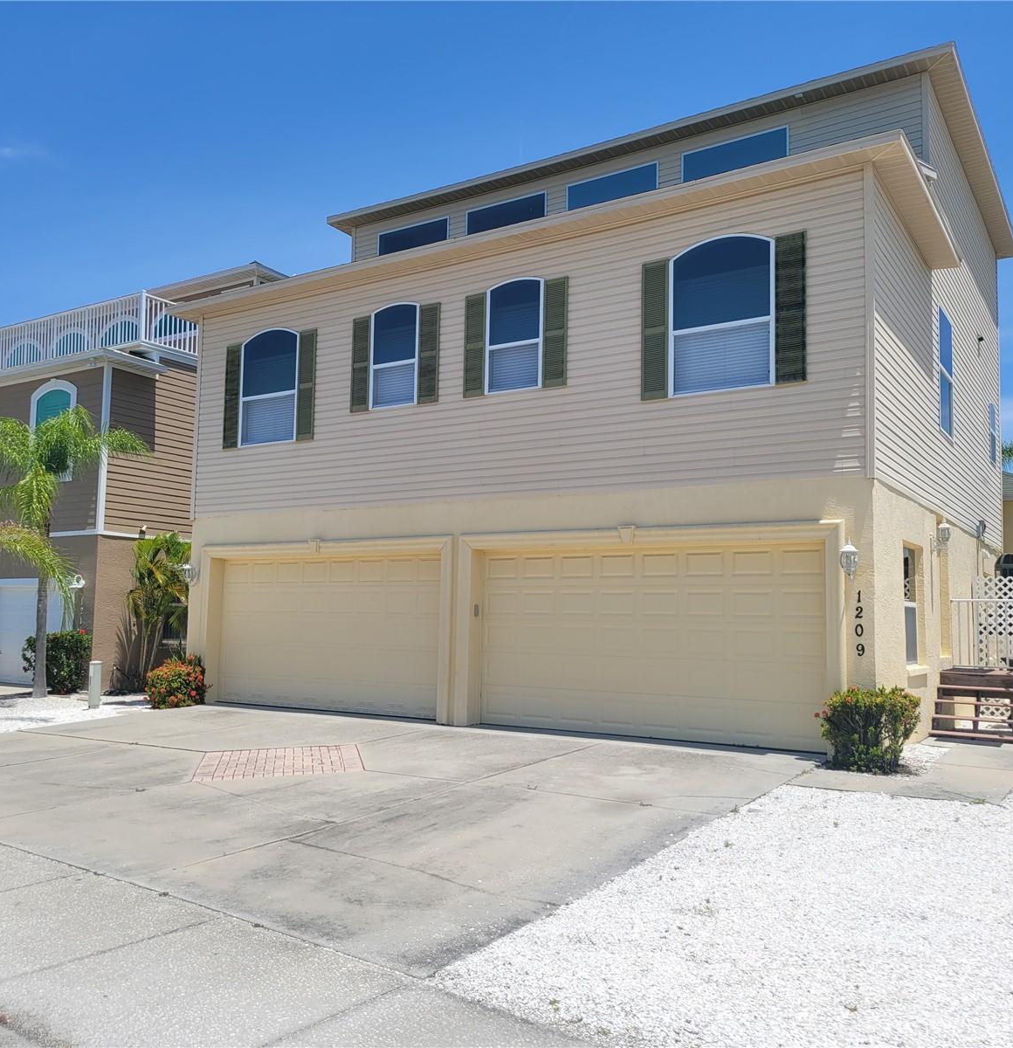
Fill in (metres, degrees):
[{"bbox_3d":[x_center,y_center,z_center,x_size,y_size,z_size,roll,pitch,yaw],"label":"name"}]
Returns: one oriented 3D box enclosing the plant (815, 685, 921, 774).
[{"bbox_3d":[3.776,2.114,10.950,1.080,0.868,0.950,-3,-6,35],"label":"plant"}]

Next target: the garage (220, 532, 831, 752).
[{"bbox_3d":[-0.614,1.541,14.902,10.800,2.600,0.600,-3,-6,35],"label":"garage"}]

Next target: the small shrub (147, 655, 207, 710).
[{"bbox_3d":[-5.358,2.531,17.000,0.970,0.835,0.920,-3,-6,35],"label":"small shrub"}]

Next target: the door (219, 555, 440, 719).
[{"bbox_3d":[-2.856,1.719,16.487,4.880,2.420,0.200,-3,-6,35],"label":"door"}]

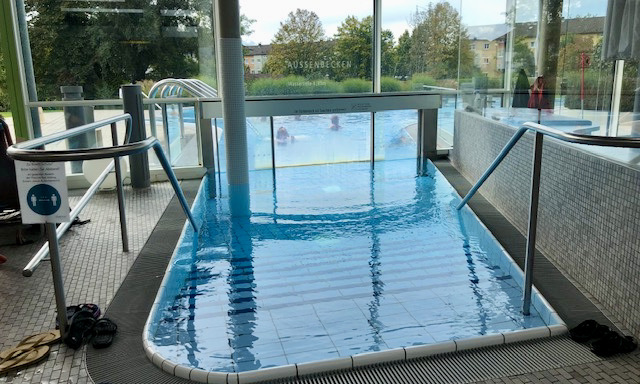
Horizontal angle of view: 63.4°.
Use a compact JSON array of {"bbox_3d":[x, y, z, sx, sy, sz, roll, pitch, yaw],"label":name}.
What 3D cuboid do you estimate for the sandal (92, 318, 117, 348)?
[{"bbox_3d":[-1.113,0.707,2.667,0.100,0.070,0.260,-5,13,-17],"label":"sandal"}]

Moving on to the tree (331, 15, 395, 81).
[{"bbox_3d":[4.676,-14.951,56.136,6.970,7.980,6.500,-1,12,0],"label":"tree"}]

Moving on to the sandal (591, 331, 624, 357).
[{"bbox_3d":[1.383,0.704,2.421,0.250,0.075,0.100,-6,13,-21],"label":"sandal"}]

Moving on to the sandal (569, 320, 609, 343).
[{"bbox_3d":[1.339,0.673,2.568,0.250,0.075,0.100,-7,13,-23],"label":"sandal"}]

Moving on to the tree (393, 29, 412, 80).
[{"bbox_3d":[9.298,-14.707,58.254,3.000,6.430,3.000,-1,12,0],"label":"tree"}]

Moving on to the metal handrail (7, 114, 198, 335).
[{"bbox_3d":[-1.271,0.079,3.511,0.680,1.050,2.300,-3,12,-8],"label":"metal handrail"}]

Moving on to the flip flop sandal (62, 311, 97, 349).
[{"bbox_3d":[-1.258,0.701,2.695,0.100,0.075,0.275,-4,12,-15],"label":"flip flop sandal"}]

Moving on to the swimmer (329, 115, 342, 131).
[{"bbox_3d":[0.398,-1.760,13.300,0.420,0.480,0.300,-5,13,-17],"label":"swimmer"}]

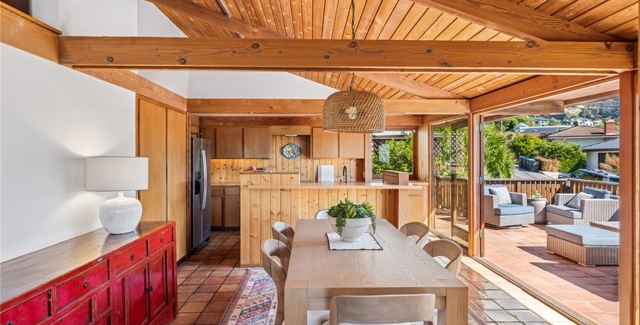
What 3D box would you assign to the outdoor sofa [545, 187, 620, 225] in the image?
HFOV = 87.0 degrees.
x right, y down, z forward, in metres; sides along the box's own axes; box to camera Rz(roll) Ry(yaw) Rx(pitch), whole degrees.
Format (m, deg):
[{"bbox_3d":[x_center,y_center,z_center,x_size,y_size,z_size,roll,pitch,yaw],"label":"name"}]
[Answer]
[{"bbox_3d":[5.255,0.927,6.818,0.900,0.820,0.930,0,1,4],"label":"outdoor sofa"}]

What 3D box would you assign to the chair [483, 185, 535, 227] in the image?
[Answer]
[{"bbox_3d":[3.948,0.917,7.411,0.920,0.820,0.870,0,1,-19],"label":"chair"}]

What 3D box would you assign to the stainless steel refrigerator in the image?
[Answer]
[{"bbox_3d":[-2.253,0.472,5.344,0.780,1.735,0.920,0,1,-2],"label":"stainless steel refrigerator"}]

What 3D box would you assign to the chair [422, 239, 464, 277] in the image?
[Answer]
[{"bbox_3d":[0.748,1.005,2.477,0.550,0.780,0.520,0,1,-2],"label":"chair"}]

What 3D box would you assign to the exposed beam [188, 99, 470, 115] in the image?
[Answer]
[{"bbox_3d":[0.134,-0.781,4.765,3.950,0.215,0.120,0,1,-2],"label":"exposed beam"}]

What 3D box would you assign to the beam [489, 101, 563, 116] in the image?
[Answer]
[{"bbox_3d":[2.941,-0.825,4.996,1.220,0.185,0.130,0,1,-2],"label":"beam"}]

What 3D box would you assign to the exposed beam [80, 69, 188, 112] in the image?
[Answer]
[{"bbox_3d":[-1.926,-0.799,3.580,0.135,0.180,2.370,0,1,-2],"label":"exposed beam"}]

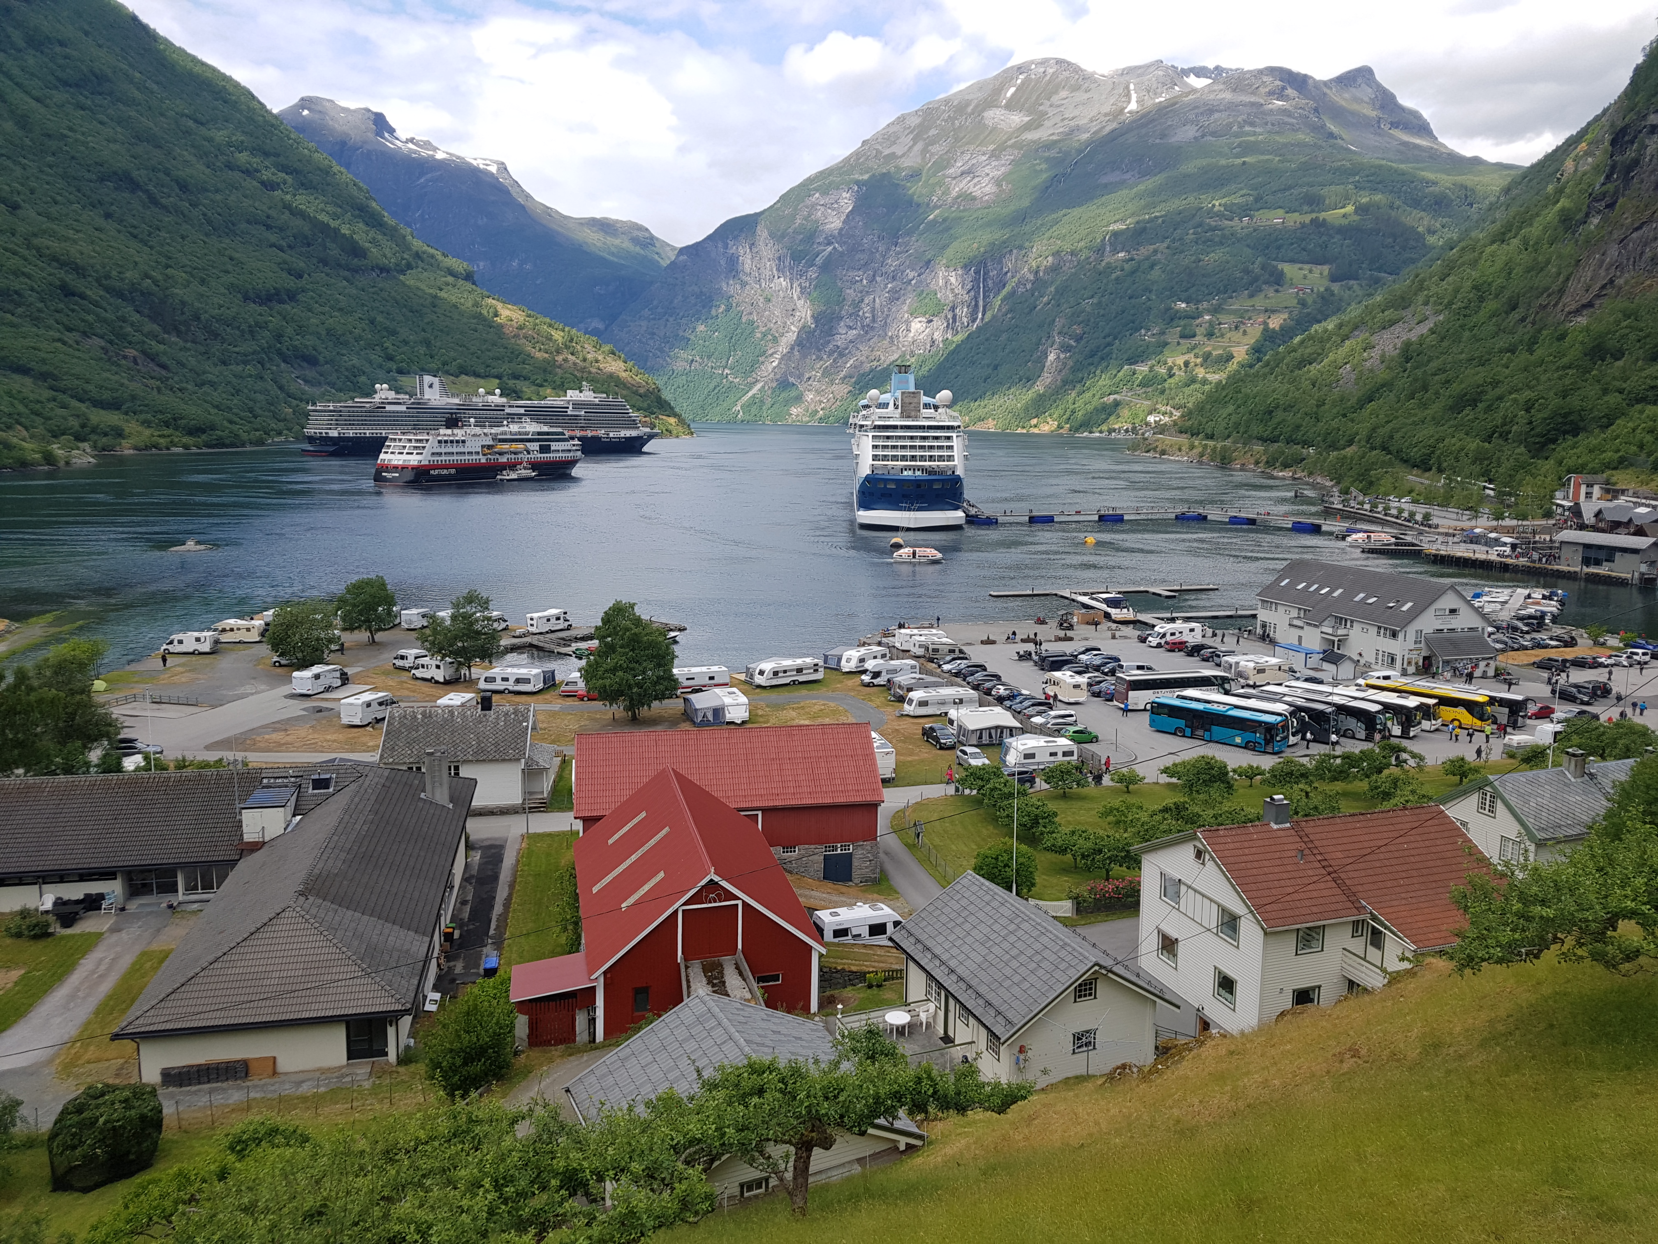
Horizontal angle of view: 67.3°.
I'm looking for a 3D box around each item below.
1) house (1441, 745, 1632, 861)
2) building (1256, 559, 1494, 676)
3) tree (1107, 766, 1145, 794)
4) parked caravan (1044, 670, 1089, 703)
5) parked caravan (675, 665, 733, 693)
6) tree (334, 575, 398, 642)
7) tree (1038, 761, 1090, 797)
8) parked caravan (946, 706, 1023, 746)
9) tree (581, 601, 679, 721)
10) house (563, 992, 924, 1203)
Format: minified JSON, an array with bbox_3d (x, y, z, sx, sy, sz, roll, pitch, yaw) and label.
[{"bbox_3d":[45.098,11.496,76.436,12.432,7.281,7.548,-3,10,-19],"label":"house"},{"bbox_3d":[71.238,-1.309,163.511,13.800,10.400,32.800,-3,10,-15],"label":"building"},{"bbox_3d":[25.990,13.712,108.543,3.243,2.126,3.243,0,10,0],"label":"tree"},{"bbox_3d":[27.686,7.379,145.394,2.250,2.850,5.900,-3,10,-19],"label":"parked caravan"},{"bbox_3d":[-15.005,6.590,145.785,6.600,2.600,2.300,-2,10,-16],"label":"parked caravan"},{"bbox_3d":[-61.880,-1.700,166.630,7.700,9.000,7.700,1,9,0],"label":"tree"},{"bbox_3d":[18.647,12.375,98.286,4.100,2.750,4.000,0,10,0],"label":"tree"},{"bbox_3d":[15.768,10.320,124.831,6.100,2.600,4.600,-2,10,-16],"label":"parked caravan"},{"bbox_3d":[-19.601,3.852,122.540,9.600,11.600,9.400,0,10,0],"label":"tree"},{"bbox_3d":[-2.449,13.881,33.909,8.200,5.100,6.600,-4,11,-25],"label":"house"}]

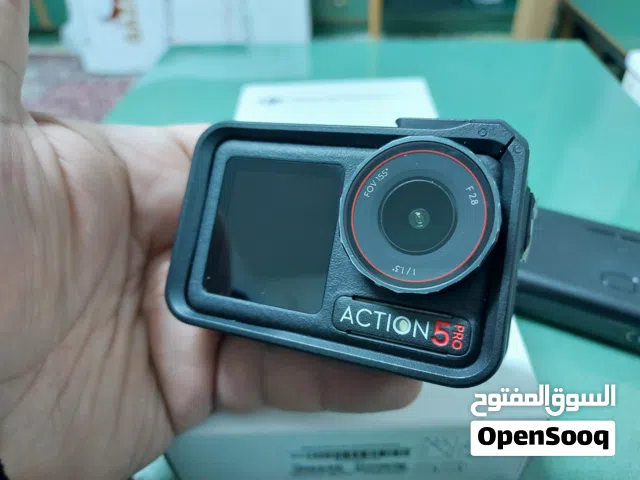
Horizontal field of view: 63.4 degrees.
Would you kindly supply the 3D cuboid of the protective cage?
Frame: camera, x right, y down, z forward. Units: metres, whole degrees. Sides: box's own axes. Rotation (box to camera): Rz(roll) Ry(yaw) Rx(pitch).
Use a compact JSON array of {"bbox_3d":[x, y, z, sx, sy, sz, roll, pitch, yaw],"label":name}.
[{"bbox_3d":[0.008,0.001,0.130,0.079,0.033,0.053,7,84,21],"label":"protective cage"}]

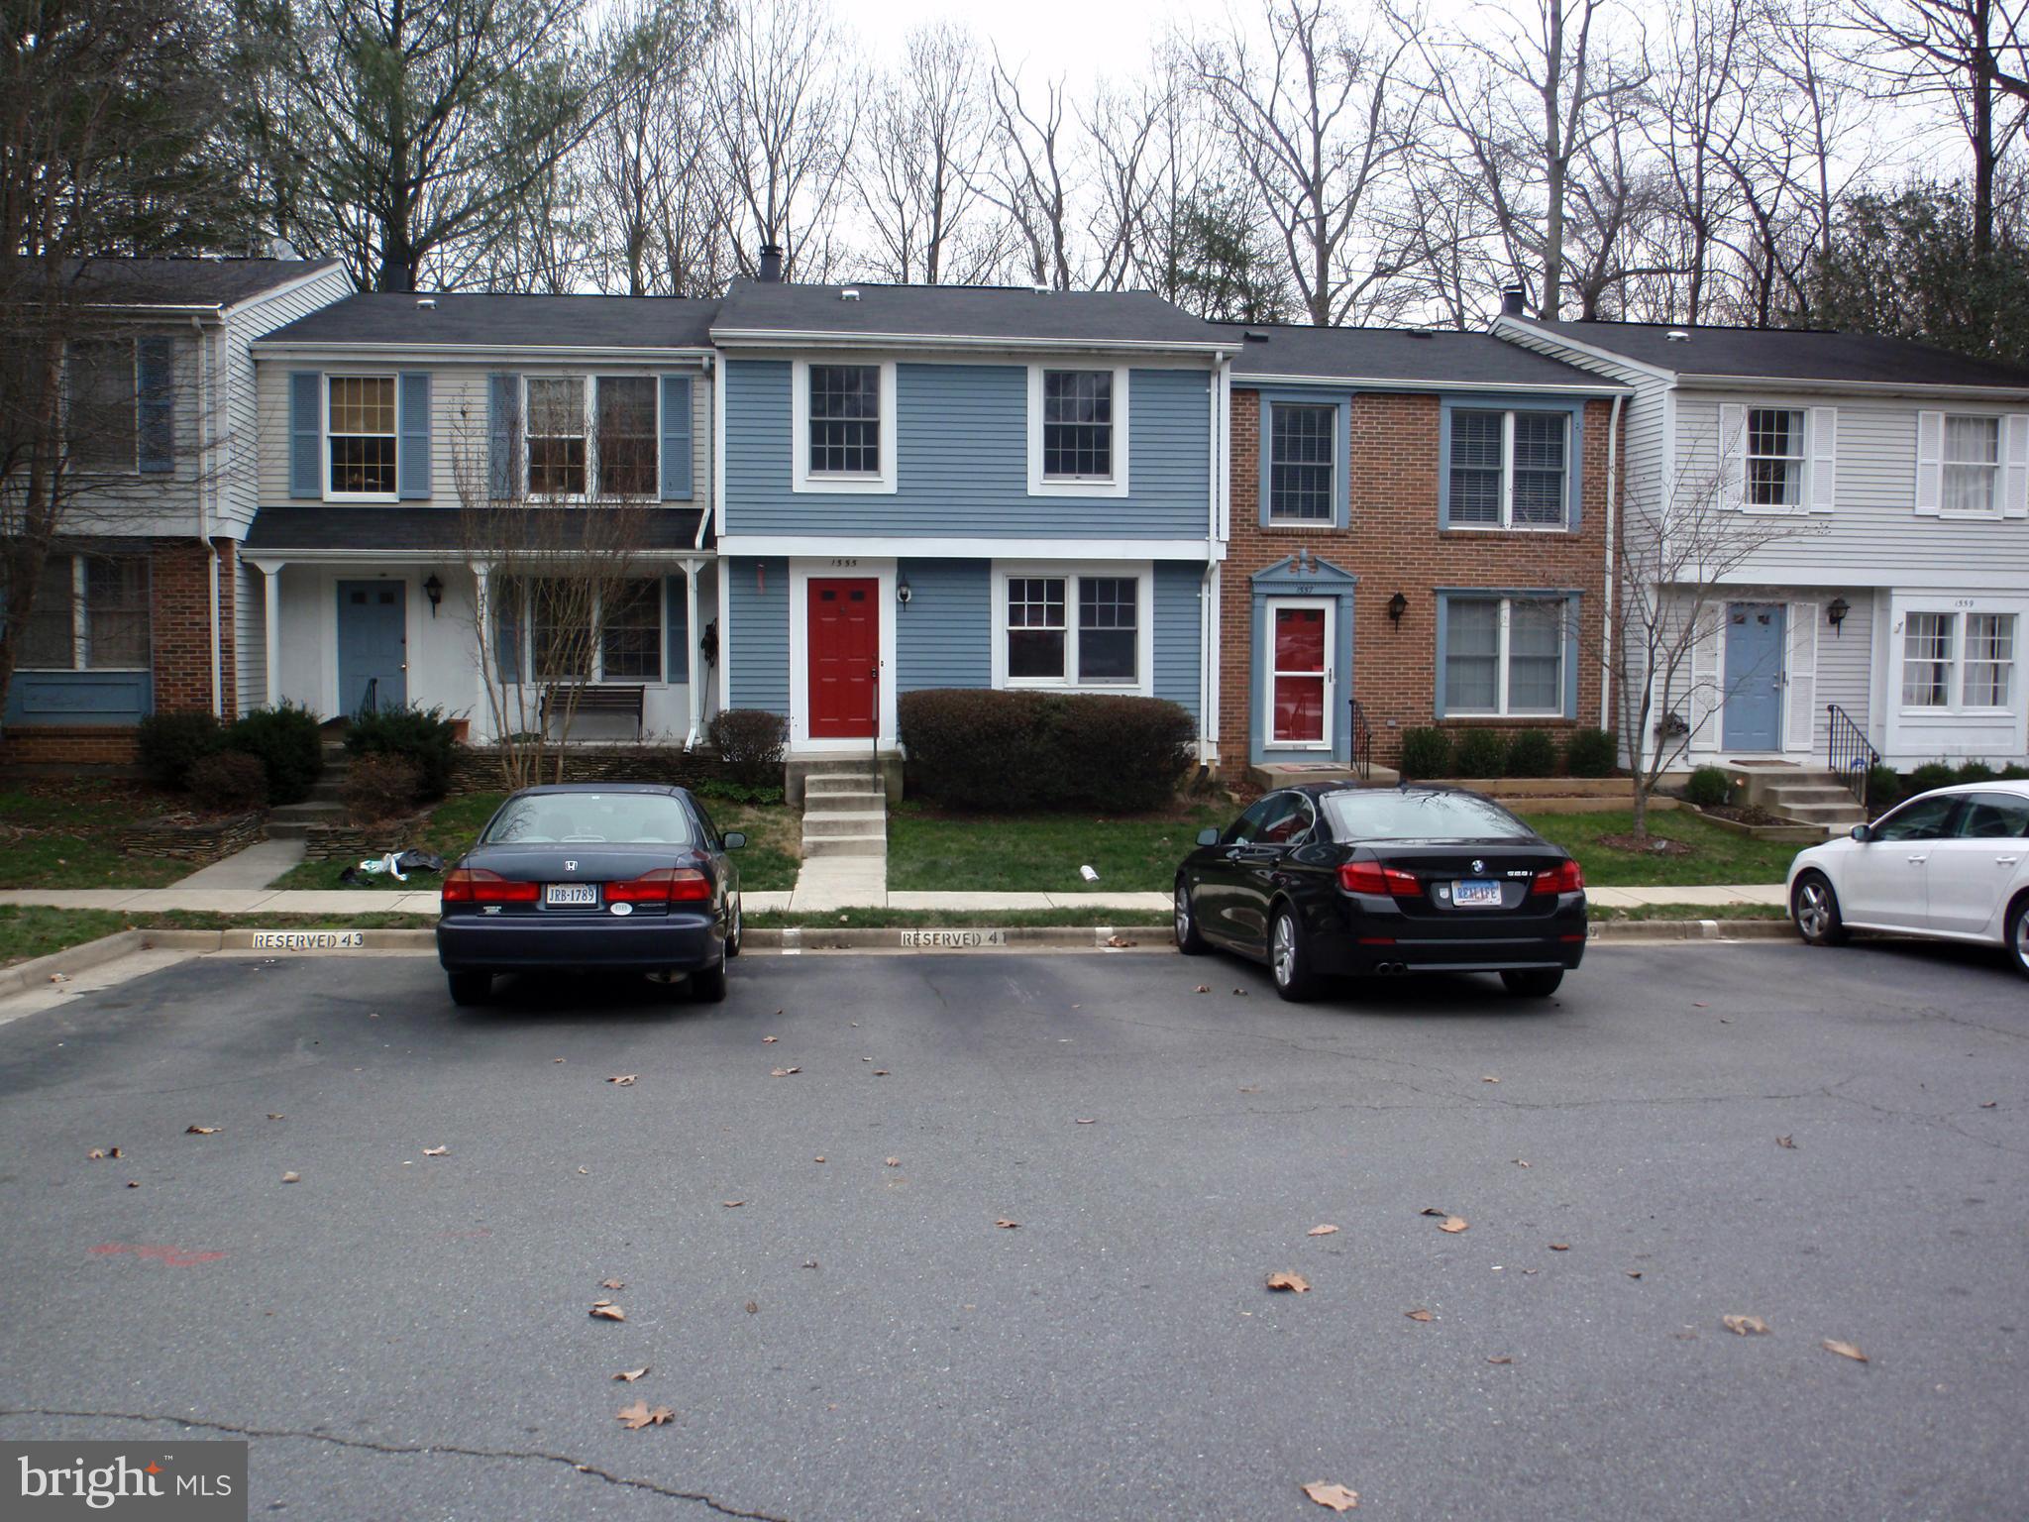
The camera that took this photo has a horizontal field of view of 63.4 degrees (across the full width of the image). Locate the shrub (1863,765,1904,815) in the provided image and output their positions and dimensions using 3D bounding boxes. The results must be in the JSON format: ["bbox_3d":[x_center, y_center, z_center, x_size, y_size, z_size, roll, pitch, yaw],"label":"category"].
[{"bbox_3d":[11.009,0.352,20.800,0.520,0.600,0.550,0,4,-5],"label":"shrub"}]

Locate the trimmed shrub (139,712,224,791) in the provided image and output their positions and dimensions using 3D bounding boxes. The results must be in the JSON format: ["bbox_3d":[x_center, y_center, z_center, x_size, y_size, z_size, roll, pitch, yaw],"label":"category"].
[{"bbox_3d":[-9.780,-0.126,19.350,1.000,0.906,1.000,0,3,-6],"label":"trimmed shrub"}]

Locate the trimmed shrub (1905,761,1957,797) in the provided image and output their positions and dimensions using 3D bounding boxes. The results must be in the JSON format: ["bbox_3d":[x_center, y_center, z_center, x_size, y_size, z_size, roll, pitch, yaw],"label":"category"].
[{"bbox_3d":[11.786,0.255,21.100,0.600,0.488,0.620,0,3,-6],"label":"trimmed shrub"}]

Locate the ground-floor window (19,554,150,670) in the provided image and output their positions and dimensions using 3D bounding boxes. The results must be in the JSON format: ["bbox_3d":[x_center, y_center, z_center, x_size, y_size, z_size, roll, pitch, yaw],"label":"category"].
[{"bbox_3d":[-11.286,-1.807,19.900,1.520,1.380,0.120,0,4,-5],"label":"ground-floor window"}]

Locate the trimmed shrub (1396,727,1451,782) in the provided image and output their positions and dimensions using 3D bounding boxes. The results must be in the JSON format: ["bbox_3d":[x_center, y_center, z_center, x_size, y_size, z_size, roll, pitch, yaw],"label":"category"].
[{"bbox_3d":[5.448,-0.090,21.850,0.705,0.728,0.720,0,3,-6],"label":"trimmed shrub"}]

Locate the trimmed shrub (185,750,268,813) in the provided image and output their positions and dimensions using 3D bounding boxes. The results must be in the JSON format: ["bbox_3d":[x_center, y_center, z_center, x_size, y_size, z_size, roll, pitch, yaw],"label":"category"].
[{"bbox_3d":[-8.832,0.240,18.400,0.950,0.720,0.900,0,4,-6],"label":"trimmed shrub"}]

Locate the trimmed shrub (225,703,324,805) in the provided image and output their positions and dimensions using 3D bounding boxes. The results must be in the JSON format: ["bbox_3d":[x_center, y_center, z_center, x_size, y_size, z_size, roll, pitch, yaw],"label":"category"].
[{"bbox_3d":[-8.705,-0.065,19.300,1.170,1.200,1.150,0,4,-6],"label":"trimmed shrub"}]

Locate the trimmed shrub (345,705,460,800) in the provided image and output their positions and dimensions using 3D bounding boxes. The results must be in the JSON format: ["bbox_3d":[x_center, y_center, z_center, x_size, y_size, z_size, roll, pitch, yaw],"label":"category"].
[{"bbox_3d":[-7.030,-0.105,18.900,1.270,1.104,1.200,0,3,-6],"label":"trimmed shrub"}]

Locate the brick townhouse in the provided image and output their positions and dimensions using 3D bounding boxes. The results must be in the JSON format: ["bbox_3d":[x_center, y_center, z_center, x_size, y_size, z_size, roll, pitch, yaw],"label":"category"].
[{"bbox_3d":[4.942,-3.444,26.364,5.750,6.750,8.800,0,4,-6],"label":"brick townhouse"}]

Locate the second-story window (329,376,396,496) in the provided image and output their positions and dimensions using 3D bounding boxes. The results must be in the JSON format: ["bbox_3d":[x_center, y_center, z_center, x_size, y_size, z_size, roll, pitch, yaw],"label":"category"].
[{"bbox_3d":[-8.177,-4.079,20.600,0.825,1.510,0.120,0,4,-5],"label":"second-story window"}]

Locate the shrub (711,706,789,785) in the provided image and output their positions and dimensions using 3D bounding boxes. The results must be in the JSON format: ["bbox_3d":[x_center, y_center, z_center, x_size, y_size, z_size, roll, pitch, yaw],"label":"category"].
[{"bbox_3d":[-3.171,-0.170,19.600,0.930,0.920,0.930,0,4,-5],"label":"shrub"}]

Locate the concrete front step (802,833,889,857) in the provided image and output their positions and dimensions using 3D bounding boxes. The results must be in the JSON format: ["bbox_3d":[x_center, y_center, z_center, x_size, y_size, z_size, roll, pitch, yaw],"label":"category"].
[{"bbox_3d":[-1.786,0.897,17.200,0.885,0.180,0.380,0,4,-5],"label":"concrete front step"}]

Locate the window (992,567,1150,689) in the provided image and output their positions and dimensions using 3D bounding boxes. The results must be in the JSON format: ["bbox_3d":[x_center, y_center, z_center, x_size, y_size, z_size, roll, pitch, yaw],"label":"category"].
[{"bbox_3d":[0.718,-1.650,20.660,1.883,1.552,0.120,0,3,-6],"label":"window"}]

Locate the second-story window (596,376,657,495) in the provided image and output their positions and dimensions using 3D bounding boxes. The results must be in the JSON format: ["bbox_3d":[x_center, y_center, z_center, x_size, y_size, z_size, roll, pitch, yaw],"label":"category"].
[{"bbox_3d":[-4.971,-4.178,21.050,0.760,1.530,0.090,0,4,-6],"label":"second-story window"}]

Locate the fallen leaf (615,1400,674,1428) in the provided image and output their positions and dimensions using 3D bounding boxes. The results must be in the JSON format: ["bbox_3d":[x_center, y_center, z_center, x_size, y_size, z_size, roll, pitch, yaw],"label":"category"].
[{"bbox_3d":[-0.871,1.536,3.860,0.135,0.022,0.125,0,-1,-6],"label":"fallen leaf"}]

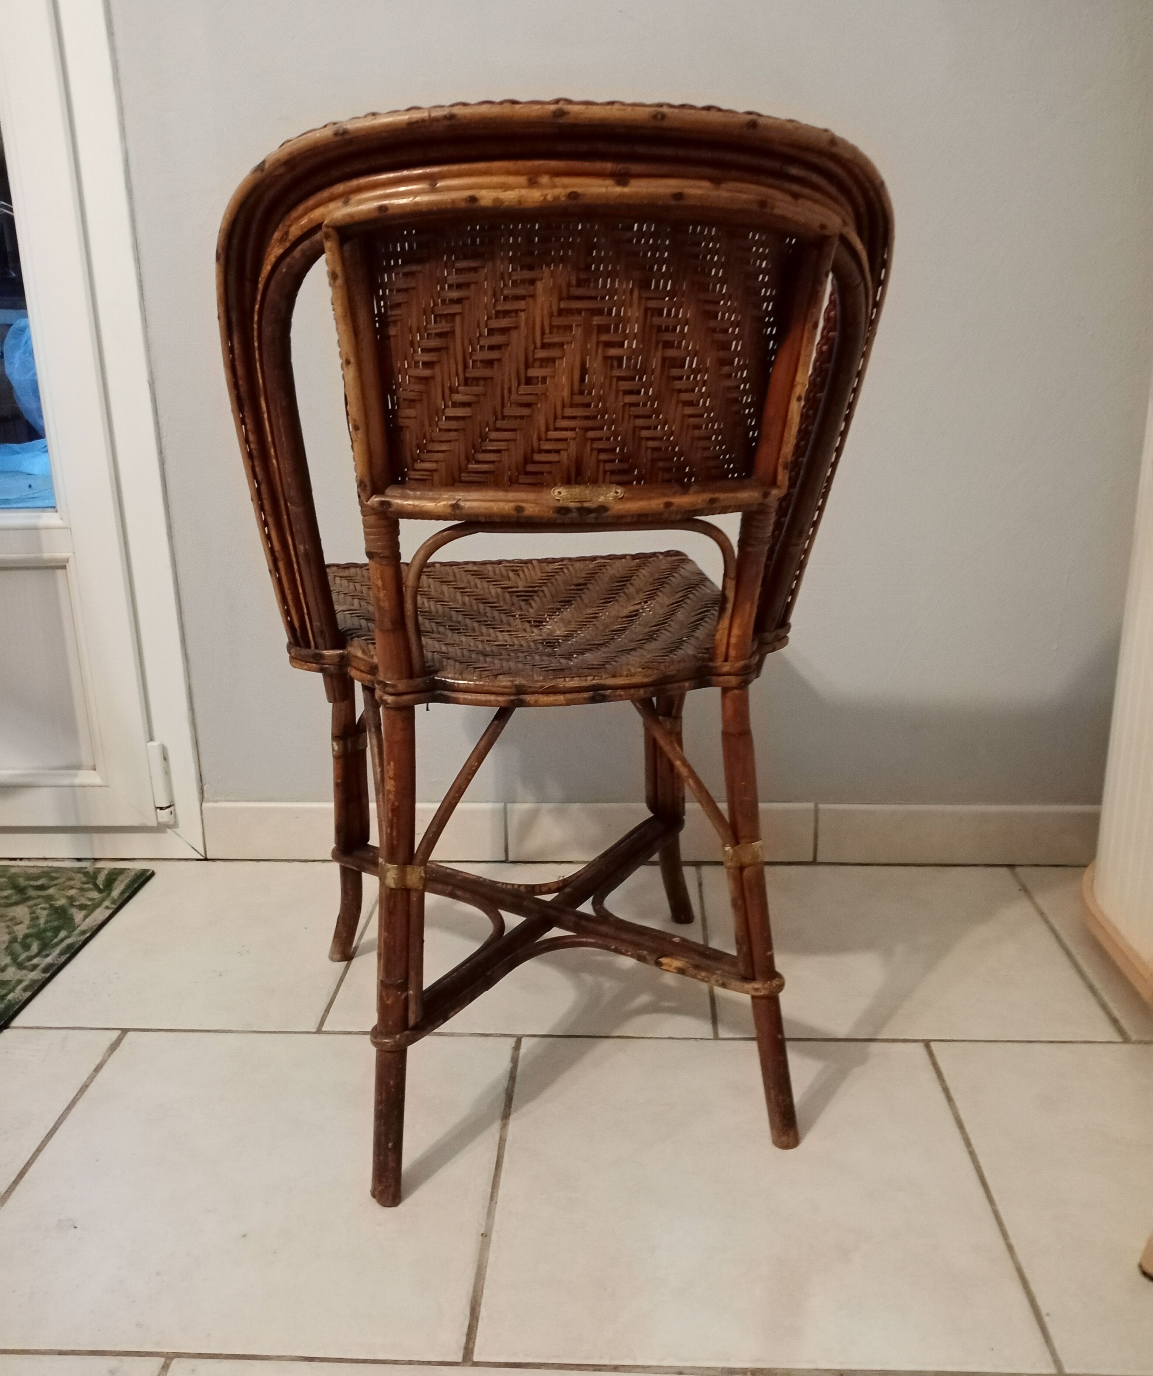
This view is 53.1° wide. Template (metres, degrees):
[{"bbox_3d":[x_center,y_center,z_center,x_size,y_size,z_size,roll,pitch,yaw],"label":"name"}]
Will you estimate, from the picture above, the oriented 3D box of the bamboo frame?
[{"bbox_3d":[-0.033,-0.035,1.094,0.482,0.864,0.562,-4,17,-10],"label":"bamboo frame"}]

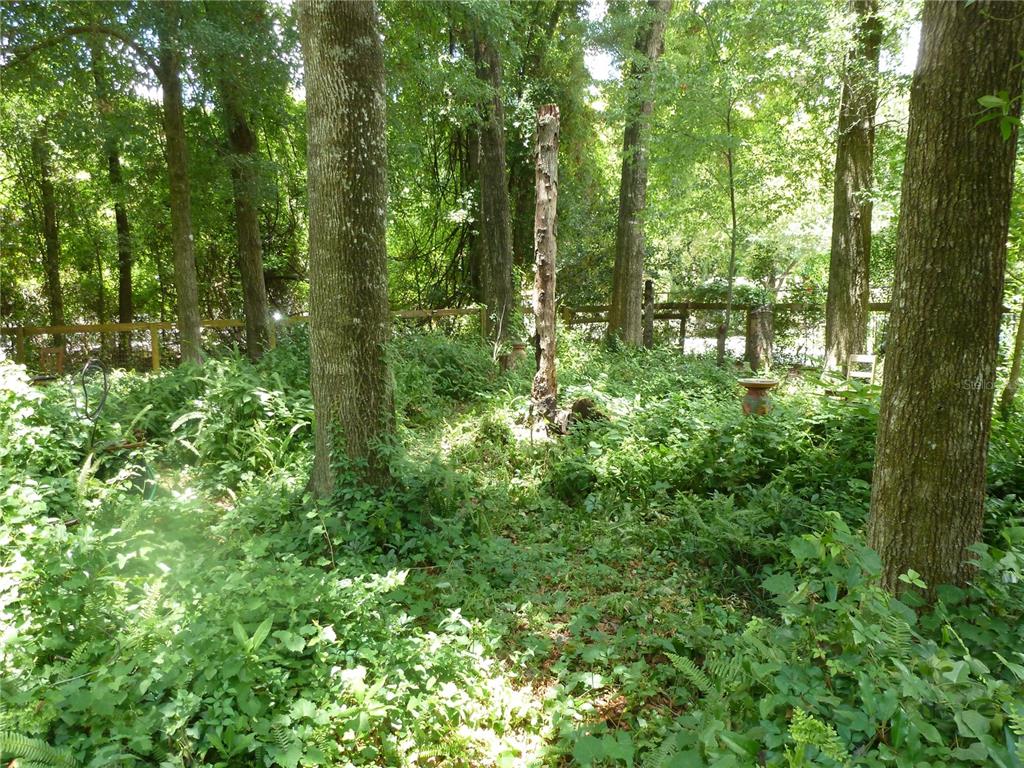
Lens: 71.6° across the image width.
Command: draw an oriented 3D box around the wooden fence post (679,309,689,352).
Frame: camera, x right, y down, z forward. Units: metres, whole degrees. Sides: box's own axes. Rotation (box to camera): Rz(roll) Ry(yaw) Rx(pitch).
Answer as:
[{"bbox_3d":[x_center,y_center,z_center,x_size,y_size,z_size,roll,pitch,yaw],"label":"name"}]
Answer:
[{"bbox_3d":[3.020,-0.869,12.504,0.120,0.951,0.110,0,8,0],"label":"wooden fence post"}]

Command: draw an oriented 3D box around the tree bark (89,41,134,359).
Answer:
[{"bbox_3d":[-7.198,-3.235,12.870,0.270,5.650,0.250,0,8,0],"label":"tree bark"}]

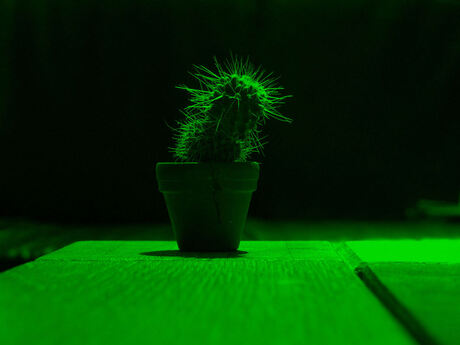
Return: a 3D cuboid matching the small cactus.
[{"bbox_3d":[0.001,-0.036,0.740,0.070,0.061,0.062,0,0,0],"label":"small cactus"}]

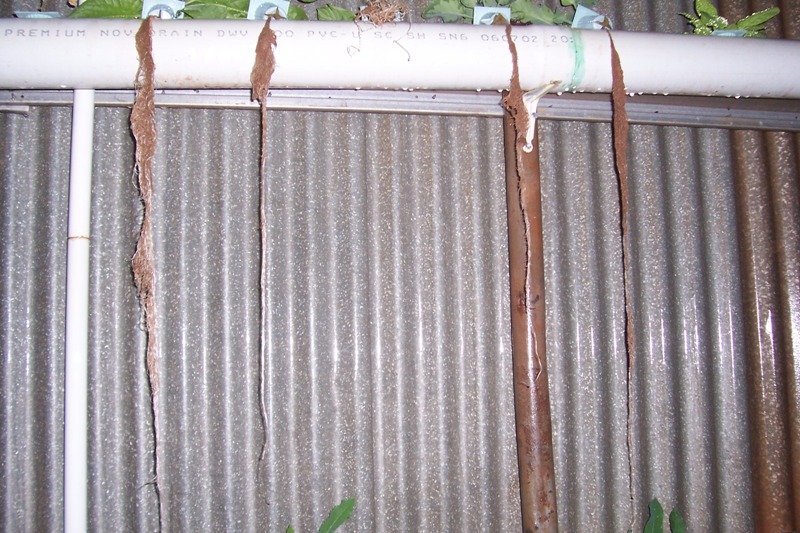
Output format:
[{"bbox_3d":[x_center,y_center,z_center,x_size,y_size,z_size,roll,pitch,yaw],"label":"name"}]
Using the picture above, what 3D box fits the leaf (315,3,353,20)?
[{"bbox_3d":[-0.114,-0.448,1.335,0.068,0.036,0.042,-1,-4,-3],"label":"leaf"}]

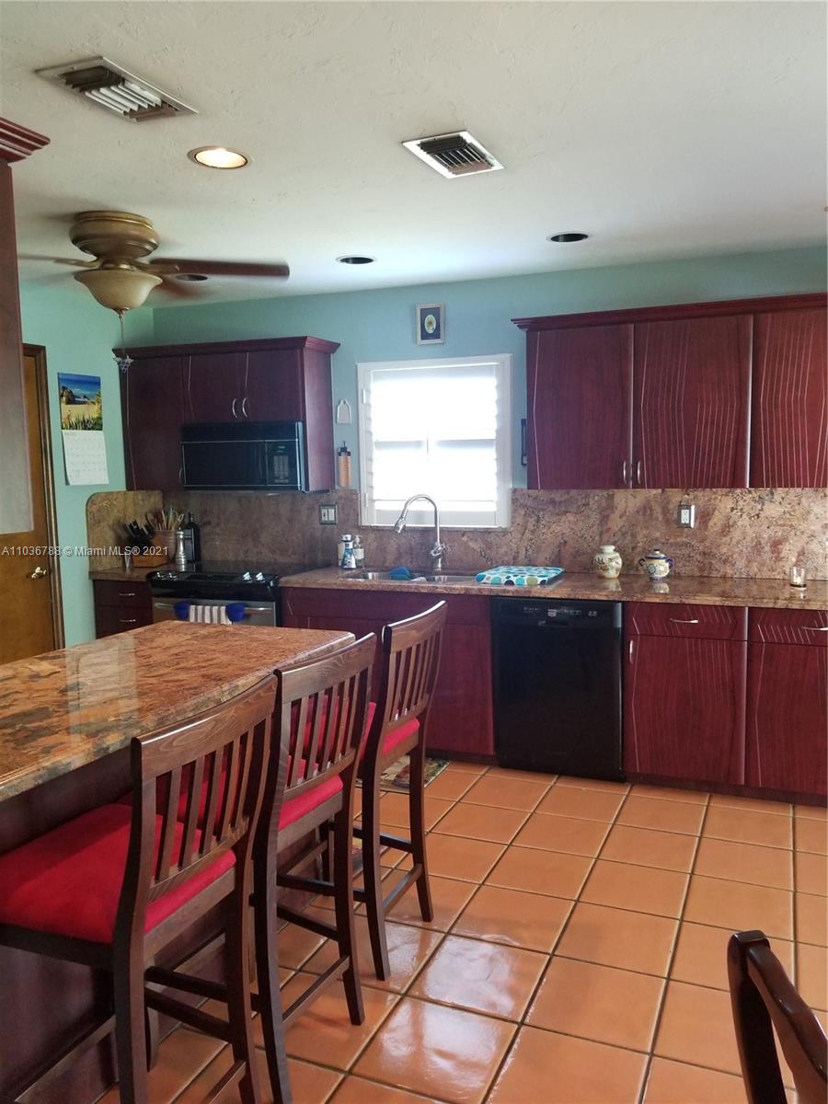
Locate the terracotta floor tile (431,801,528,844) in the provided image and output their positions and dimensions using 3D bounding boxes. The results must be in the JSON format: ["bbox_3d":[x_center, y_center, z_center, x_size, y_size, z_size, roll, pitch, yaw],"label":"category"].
[{"bbox_3d":[0.287,1.113,3.406,0.323,0.012,0.323,1,6,24],"label":"terracotta floor tile"}]

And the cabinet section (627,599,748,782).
[{"bbox_3d":[1.264,0.572,3.829,0.499,0.760,0.610,1,6,21],"label":"cabinet section"}]

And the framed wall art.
[{"bbox_3d":[0.091,-1.241,4.524,0.158,0.221,0.020,1,6,24],"label":"framed wall art"}]

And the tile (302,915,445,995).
[{"bbox_3d":[-0.113,1.208,2.502,0.323,0.012,0.323,1,6,24],"label":"tile"}]

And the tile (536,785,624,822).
[{"bbox_3d":[0.720,1.085,3.568,0.320,0.012,0.320,1,6,24],"label":"tile"}]

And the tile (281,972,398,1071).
[{"bbox_3d":[-0.248,1.243,2.211,0.324,0.015,0.324,1,6,24],"label":"tile"}]

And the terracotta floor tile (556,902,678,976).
[{"bbox_3d":[0.631,1.195,2.553,0.324,0.015,0.324,1,6,24],"label":"terracotta floor tile"}]

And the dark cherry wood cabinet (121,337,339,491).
[{"bbox_3d":[-1.097,-0.767,4.911,1.337,0.818,0.356,1,6,24],"label":"dark cherry wood cabinet"}]

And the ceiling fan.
[{"bbox_3d":[-1.163,-1.111,3.246,1.330,0.350,1.330,1,6,24],"label":"ceiling fan"}]

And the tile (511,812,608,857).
[{"bbox_3d":[0.590,1.118,3.272,0.323,0.012,0.323,1,6,24],"label":"tile"}]

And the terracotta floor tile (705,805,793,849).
[{"bbox_3d":[1.324,1.100,3.303,0.320,0.012,0.320,1,6,24],"label":"terracotta floor tile"}]

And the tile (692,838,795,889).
[{"bbox_3d":[1.204,1.140,3.029,0.324,0.015,0.324,1,6,24],"label":"tile"}]

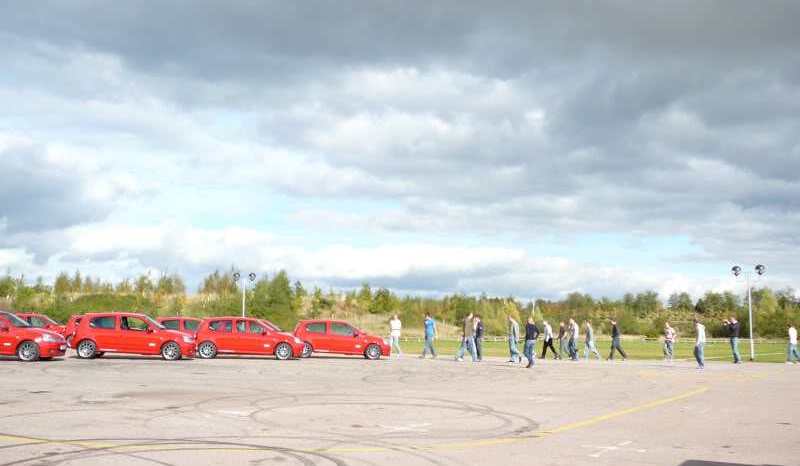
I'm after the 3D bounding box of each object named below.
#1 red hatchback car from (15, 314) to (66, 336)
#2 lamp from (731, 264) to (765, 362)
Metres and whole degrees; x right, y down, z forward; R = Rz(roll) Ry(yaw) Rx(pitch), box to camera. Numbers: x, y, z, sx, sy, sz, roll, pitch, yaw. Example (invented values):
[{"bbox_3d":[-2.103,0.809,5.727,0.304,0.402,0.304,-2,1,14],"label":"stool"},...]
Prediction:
[{"bbox_3d":[-15.658,4.297,35.440,3.810,1.420,1.650,1,-7,-2],"label":"red hatchback car"},{"bbox_3d":[16.364,3.768,37.820,1.480,4.480,0.450,1,-7,5],"label":"lamp"}]

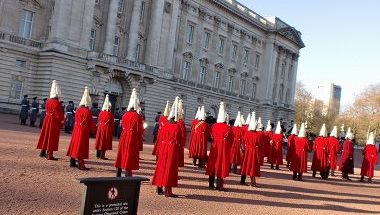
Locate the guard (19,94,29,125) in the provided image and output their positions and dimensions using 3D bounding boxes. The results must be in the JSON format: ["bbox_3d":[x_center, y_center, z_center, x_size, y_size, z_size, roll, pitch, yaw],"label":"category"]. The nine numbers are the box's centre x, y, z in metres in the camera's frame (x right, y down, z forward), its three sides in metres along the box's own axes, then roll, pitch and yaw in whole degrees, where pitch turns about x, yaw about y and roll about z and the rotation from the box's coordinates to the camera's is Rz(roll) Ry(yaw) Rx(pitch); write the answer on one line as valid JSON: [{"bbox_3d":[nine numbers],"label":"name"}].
[{"bbox_3d":[-10.277,0.162,23.900,0.500,1.860,0.450,5,-3,45],"label":"guard"}]

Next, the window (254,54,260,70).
[{"bbox_3d":[13.335,-8.982,76.012,0.350,2.750,1.350,5,-3,41],"label":"window"}]

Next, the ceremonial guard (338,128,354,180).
[{"bbox_3d":[6.526,1.916,16.000,0.550,2.100,0.580,6,-3,18],"label":"ceremonial guard"}]

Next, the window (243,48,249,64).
[{"bbox_3d":[11.073,-9.905,76.647,0.300,3.000,1.350,5,-3,39],"label":"window"}]

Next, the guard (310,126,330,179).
[{"bbox_3d":[5.214,1.725,15.162,0.640,2.120,0.500,6,-3,24],"label":"guard"}]

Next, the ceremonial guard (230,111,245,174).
[{"bbox_3d":[1.592,1.208,13.150,0.570,2.080,0.520,5,-3,38],"label":"ceremonial guard"}]

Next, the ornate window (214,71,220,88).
[{"bbox_3d":[4.777,-4.725,66.490,0.350,2.800,1.350,5,-3,41],"label":"ornate window"}]

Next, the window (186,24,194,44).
[{"bbox_3d":[0.096,-11.941,63.126,0.300,3.000,1.450,5,-3,40],"label":"window"}]

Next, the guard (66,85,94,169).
[{"bbox_3d":[-2.777,0.540,9.880,0.570,2.080,0.520,5,-3,42],"label":"guard"}]

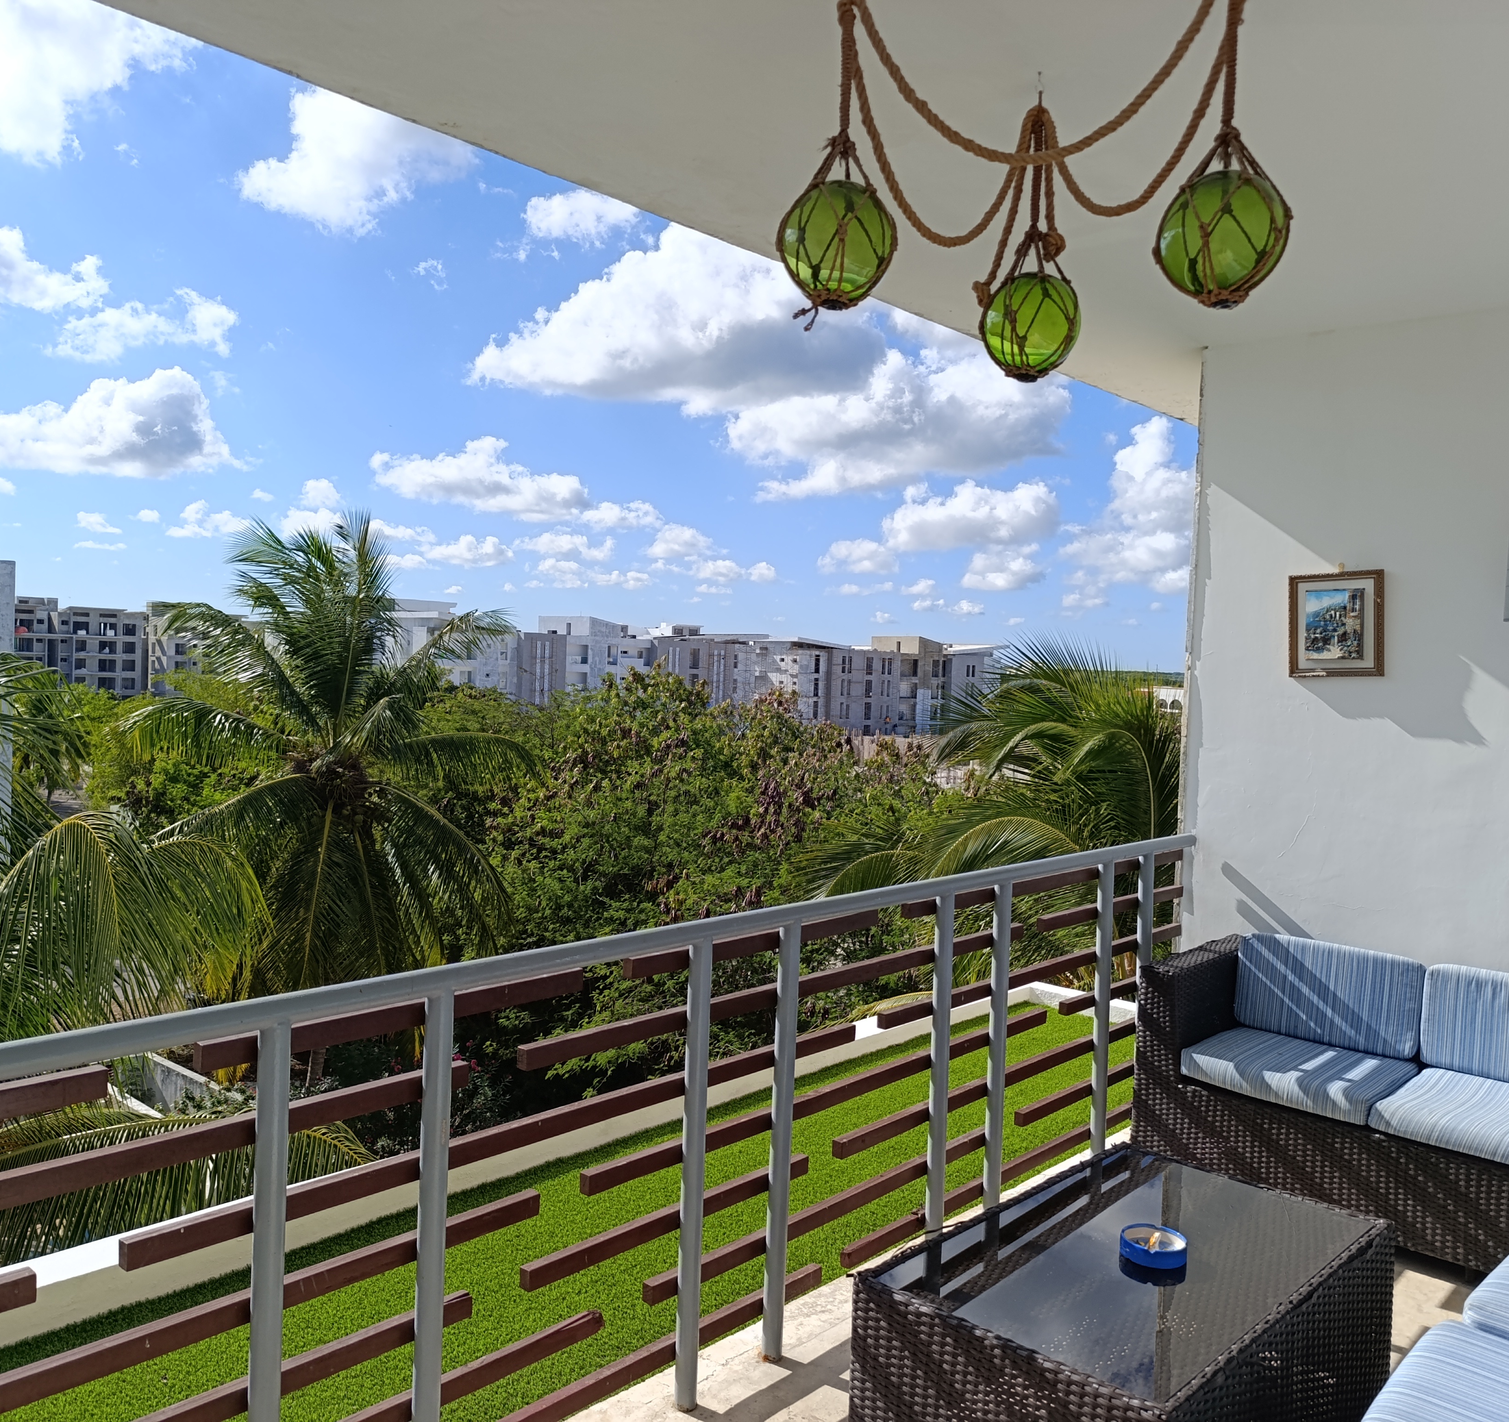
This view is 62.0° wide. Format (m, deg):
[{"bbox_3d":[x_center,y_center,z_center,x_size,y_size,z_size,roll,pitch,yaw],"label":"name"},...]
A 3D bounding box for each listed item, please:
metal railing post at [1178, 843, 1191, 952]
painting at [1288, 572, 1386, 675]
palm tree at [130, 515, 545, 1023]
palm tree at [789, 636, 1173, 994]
[{"bbox_3d":[1.475,0.946,4.365,0.047,0.970,0.047,4,3,43],"label":"metal railing post"},{"bbox_3d":[1.865,-0.273,4.022,0.289,0.333,0.030,0,0,43],"label":"painting"},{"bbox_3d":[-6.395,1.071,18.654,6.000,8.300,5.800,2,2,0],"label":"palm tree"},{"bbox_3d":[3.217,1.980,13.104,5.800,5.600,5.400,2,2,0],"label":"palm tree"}]

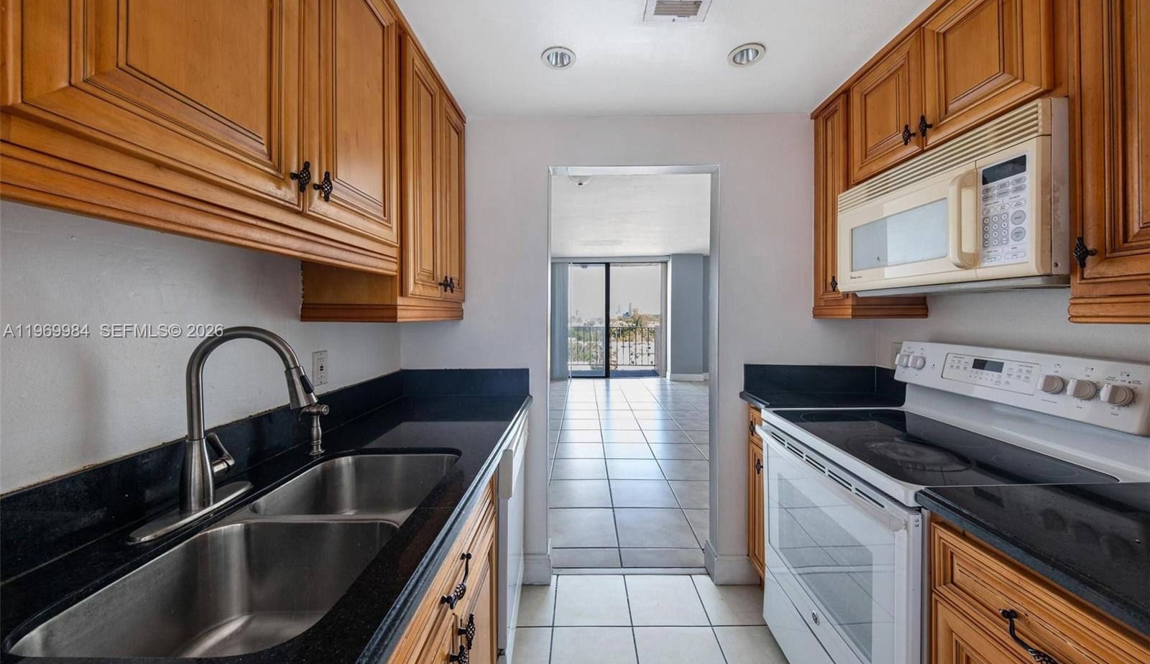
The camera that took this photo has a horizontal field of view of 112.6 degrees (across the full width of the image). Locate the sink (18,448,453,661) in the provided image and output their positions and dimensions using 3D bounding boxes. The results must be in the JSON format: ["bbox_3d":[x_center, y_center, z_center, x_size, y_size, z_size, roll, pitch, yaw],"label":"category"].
[{"bbox_3d":[-0.514,0.469,0.790,0.395,0.195,0.720,0,2,1],"label":"sink"}]

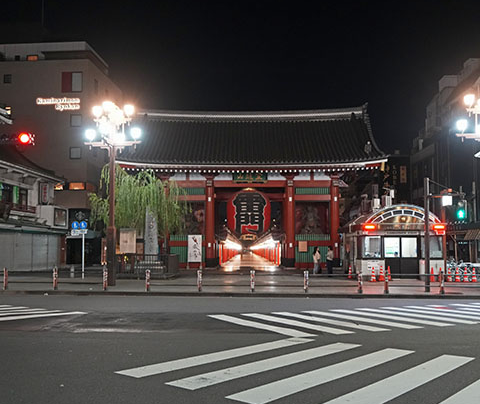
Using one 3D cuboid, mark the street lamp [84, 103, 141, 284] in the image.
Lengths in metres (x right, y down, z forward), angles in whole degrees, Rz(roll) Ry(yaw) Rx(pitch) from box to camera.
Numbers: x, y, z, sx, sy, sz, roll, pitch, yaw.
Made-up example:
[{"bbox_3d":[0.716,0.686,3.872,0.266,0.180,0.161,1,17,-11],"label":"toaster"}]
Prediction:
[{"bbox_3d":[-5.457,-0.266,23.584,2.350,7.770,2.350,0,-5,3],"label":"street lamp"}]

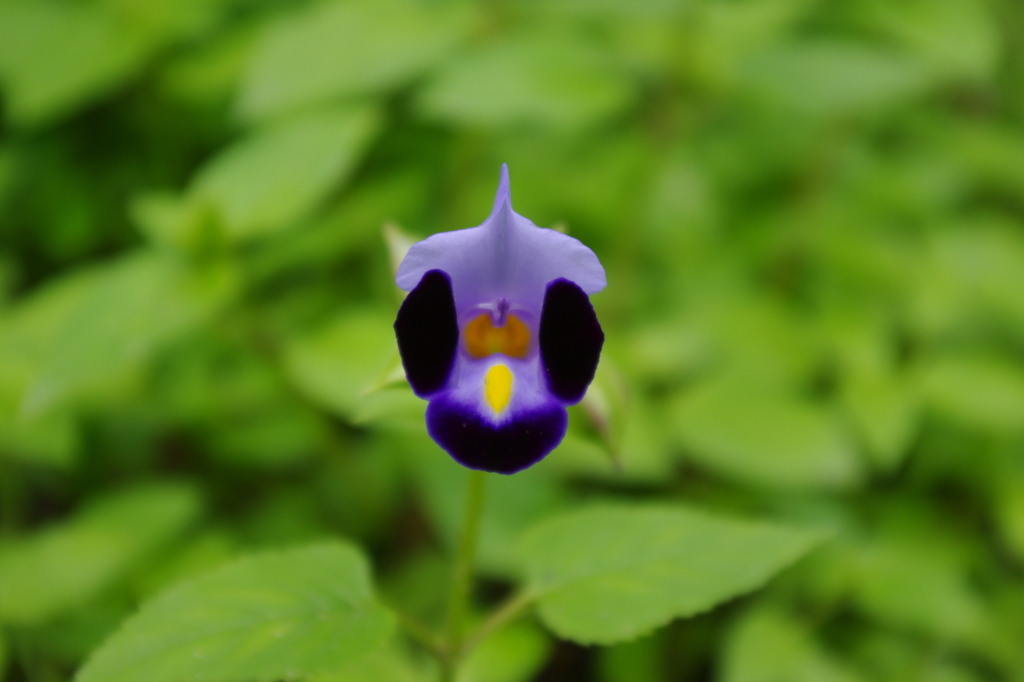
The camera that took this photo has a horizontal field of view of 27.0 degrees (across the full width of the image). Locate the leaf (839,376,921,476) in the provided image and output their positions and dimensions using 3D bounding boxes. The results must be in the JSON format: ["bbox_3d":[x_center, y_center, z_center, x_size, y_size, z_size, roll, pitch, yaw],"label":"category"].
[{"bbox_3d":[0.080,0.018,0.460,0.017,0.008,0.024,2,59,-12],"label":"leaf"}]

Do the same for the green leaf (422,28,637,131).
[{"bbox_3d":[0.003,-0.061,0.500,0.051,0.011,0.032,-8,37,-1],"label":"green leaf"}]

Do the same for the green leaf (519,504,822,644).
[{"bbox_3d":[0.026,0.039,0.355,0.053,0.009,0.027,-11,44,-16],"label":"green leaf"}]

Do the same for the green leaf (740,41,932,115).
[{"bbox_3d":[0.081,-0.066,0.530,0.047,0.011,0.030,4,35,5],"label":"green leaf"}]

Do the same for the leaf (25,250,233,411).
[{"bbox_3d":[-0.077,-0.002,0.430,0.052,0.010,0.027,-37,46,-17],"label":"leaf"}]

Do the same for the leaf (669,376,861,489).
[{"bbox_3d":[0.053,0.019,0.450,0.042,0.010,0.025,22,44,10],"label":"leaf"}]

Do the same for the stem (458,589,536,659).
[{"bbox_3d":[-0.002,0.048,0.360,0.018,0.003,0.003,-42,90,-15],"label":"stem"}]

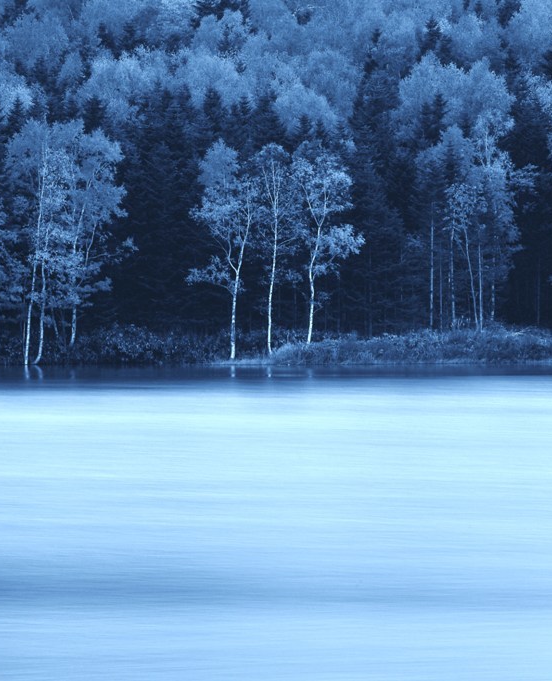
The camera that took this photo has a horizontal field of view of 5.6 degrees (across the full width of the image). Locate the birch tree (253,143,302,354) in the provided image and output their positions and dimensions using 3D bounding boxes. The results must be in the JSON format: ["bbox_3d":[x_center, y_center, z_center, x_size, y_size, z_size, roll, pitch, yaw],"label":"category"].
[{"bbox_3d":[0.095,-4.362,271.000,2.430,10.150,2.360,0,0,0],"label":"birch tree"}]

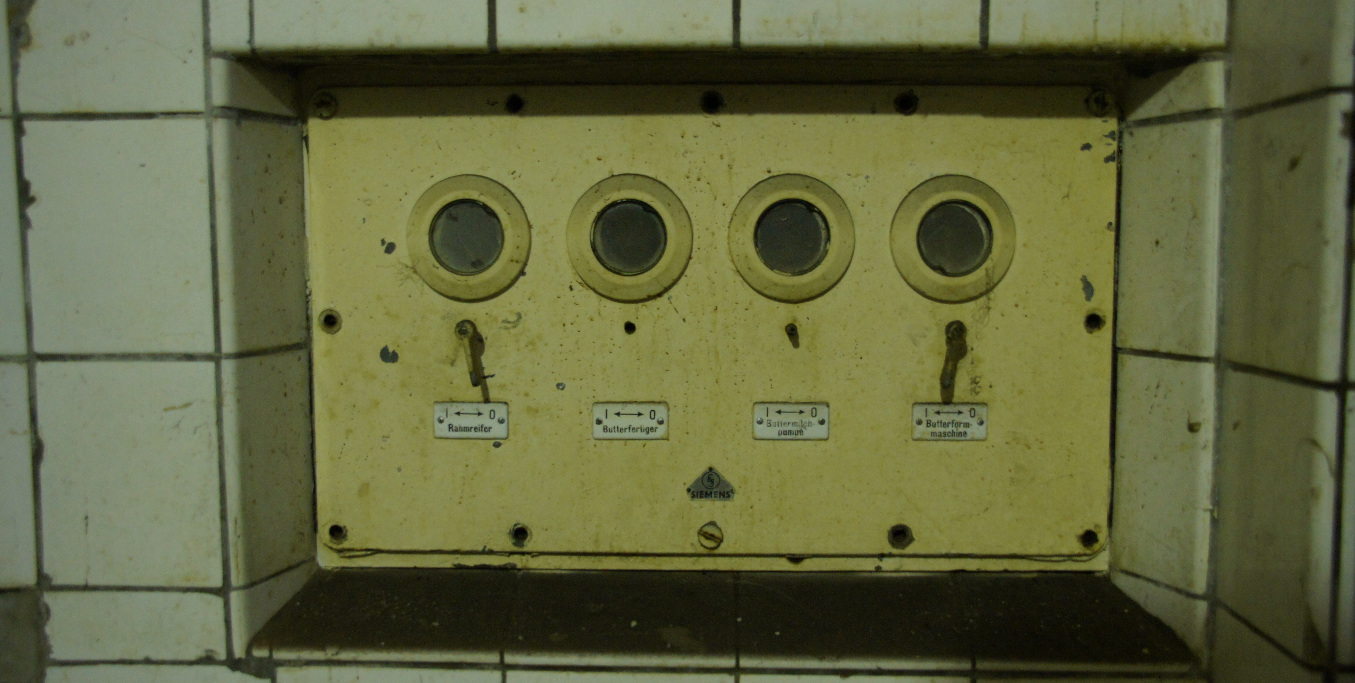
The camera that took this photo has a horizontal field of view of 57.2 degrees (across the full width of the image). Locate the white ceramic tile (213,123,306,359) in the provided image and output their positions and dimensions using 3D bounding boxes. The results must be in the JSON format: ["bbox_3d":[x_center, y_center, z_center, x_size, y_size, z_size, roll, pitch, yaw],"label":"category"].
[{"bbox_3d":[-0.273,-0.070,0.820,0.015,0.147,0.068,2,5,19],"label":"white ceramic tile"}]

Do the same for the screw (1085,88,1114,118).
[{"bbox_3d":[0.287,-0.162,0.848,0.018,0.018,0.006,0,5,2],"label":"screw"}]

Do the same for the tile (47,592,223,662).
[{"bbox_3d":[-0.358,0.188,0.825,0.120,0.046,0.008,0,5,2],"label":"tile"}]

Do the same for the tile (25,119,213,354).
[{"bbox_3d":[-0.360,-0.067,0.805,0.120,0.150,0.008,0,5,2],"label":"tile"}]

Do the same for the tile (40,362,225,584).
[{"bbox_3d":[-0.354,0.086,0.809,0.115,0.147,0.009,0,5,1],"label":"tile"}]

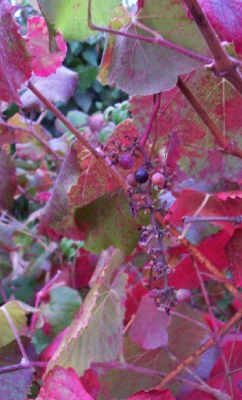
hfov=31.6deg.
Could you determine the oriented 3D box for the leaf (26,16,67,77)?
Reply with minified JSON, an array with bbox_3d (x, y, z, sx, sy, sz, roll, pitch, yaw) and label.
[{"bbox_3d":[-0.067,-0.138,0.385,0.039,0.055,0.018,-3,3,-6],"label":"leaf"}]

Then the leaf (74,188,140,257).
[{"bbox_3d":[-0.011,0.020,0.390,0.060,0.061,0.025,-3,3,0],"label":"leaf"}]

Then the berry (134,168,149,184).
[{"bbox_3d":[0.018,-0.021,0.370,0.013,0.013,0.013,-2,10,0],"label":"berry"}]

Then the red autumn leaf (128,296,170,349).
[{"bbox_3d":[0.026,0.110,0.385,0.036,0.051,0.012,-3,3,0],"label":"red autumn leaf"}]

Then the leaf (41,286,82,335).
[{"bbox_3d":[-0.065,0.124,0.480,0.049,0.055,0.020,0,6,0],"label":"leaf"}]

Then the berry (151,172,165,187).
[{"bbox_3d":[0.033,-0.017,0.370,0.012,0.013,0.012,-2,10,0],"label":"berry"}]

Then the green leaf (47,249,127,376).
[{"bbox_3d":[-0.028,0.103,0.380,0.064,0.123,0.030,17,3,-5],"label":"green leaf"}]

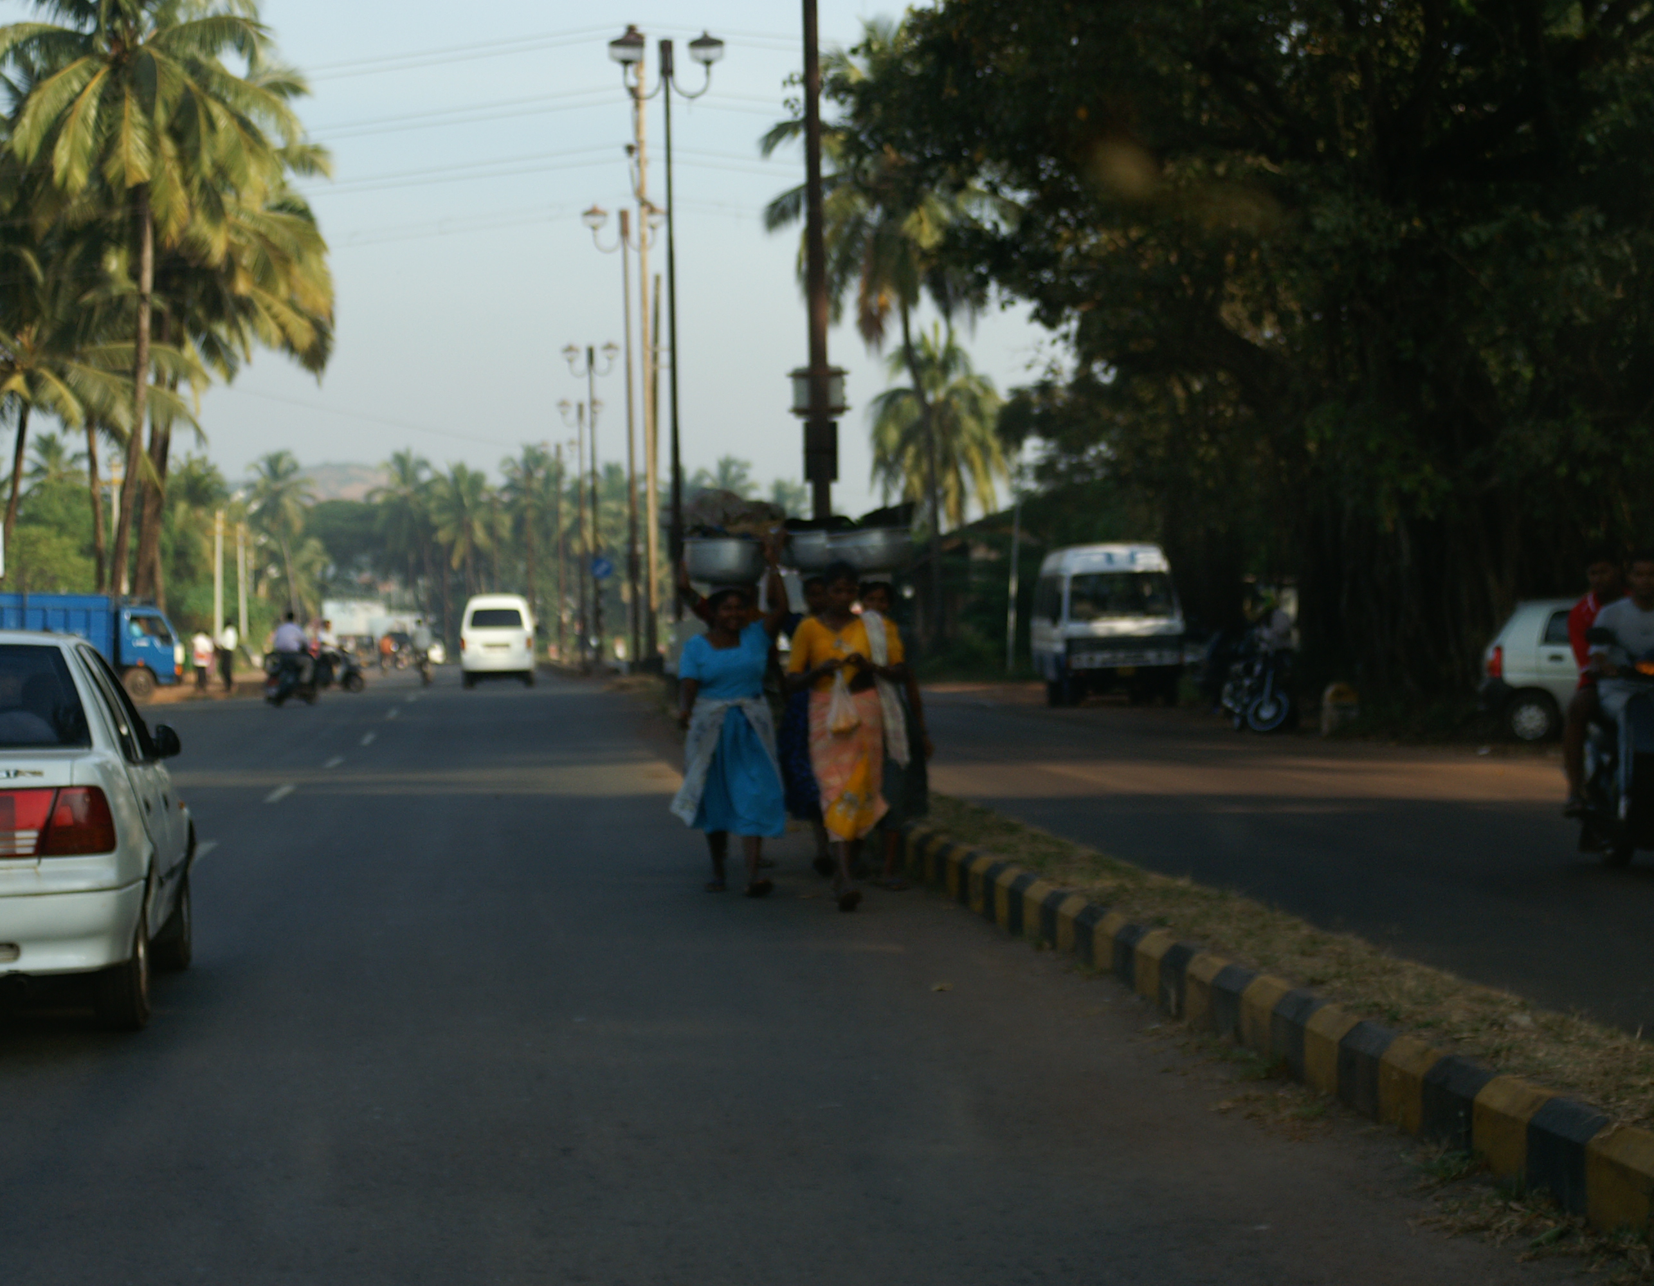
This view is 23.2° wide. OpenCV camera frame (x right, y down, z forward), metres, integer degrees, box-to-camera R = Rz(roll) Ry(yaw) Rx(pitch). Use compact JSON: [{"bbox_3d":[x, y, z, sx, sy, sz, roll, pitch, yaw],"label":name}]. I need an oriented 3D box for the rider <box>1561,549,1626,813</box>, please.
[{"bbox_3d":[3.878,0.197,20.200,0.520,1.350,0.620,-1,0,-6],"label":"rider"}]

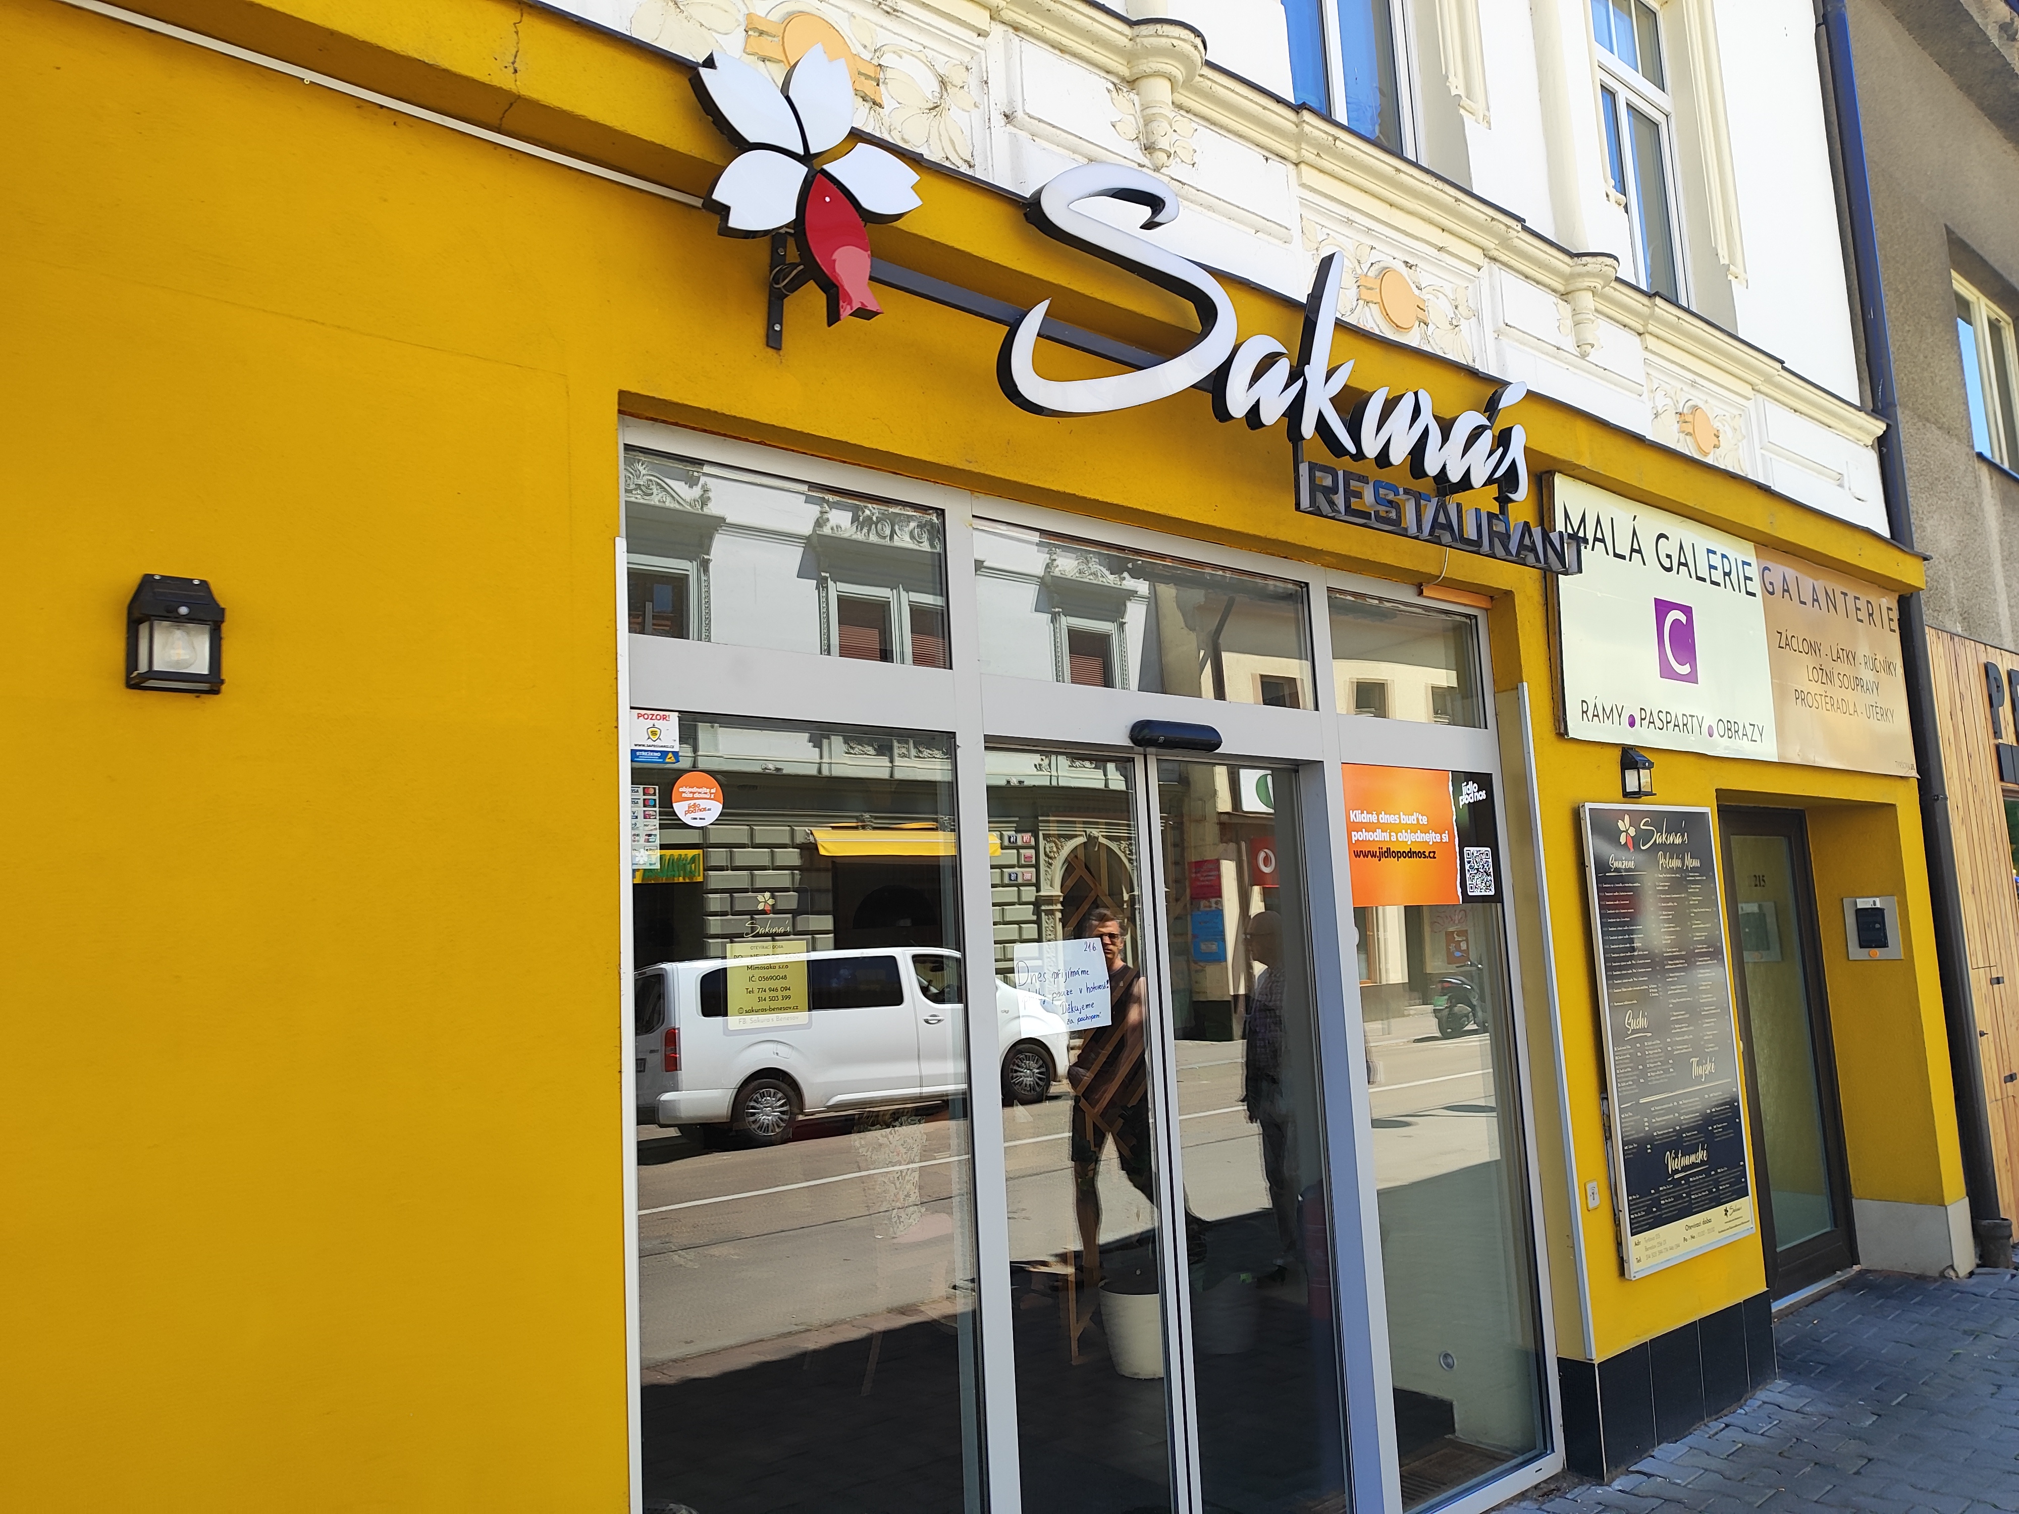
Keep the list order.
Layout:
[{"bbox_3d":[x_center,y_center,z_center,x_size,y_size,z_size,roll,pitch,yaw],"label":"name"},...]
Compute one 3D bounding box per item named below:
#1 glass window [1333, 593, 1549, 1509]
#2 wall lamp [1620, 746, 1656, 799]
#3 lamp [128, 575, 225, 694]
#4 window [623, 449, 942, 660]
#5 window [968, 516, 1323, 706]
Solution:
[{"bbox_3d":[1.237,0.776,4.054,0.762,2.499,0.060,3,-10,-39],"label":"glass window"},{"bbox_3d":[2.111,0.051,4.688,0.119,0.169,0.065,3,-10,-39],"label":"wall lamp"},{"bbox_3d":[-1.177,-0.180,1.988,0.118,0.166,0.065,3,-10,-39],"label":"lamp"},{"bbox_3d":[-0.441,-0.385,2.857,0.759,0.364,0.060,3,-10,-39],"label":"window"},{"bbox_3d":[0.370,-0.332,3.523,1.190,0.359,0.060,3,-10,-39],"label":"window"}]

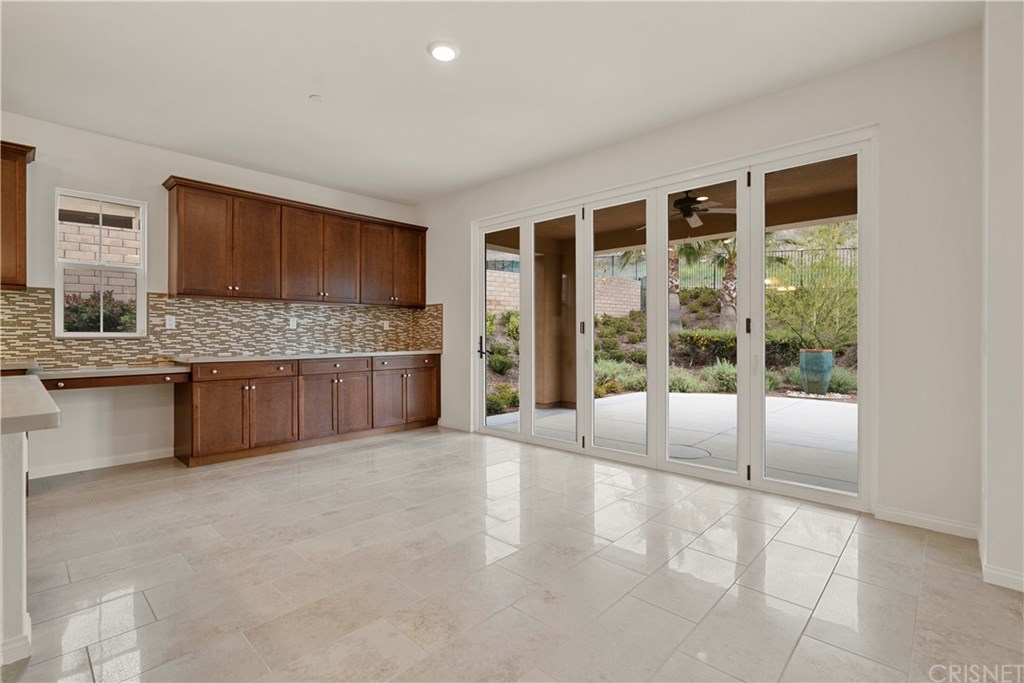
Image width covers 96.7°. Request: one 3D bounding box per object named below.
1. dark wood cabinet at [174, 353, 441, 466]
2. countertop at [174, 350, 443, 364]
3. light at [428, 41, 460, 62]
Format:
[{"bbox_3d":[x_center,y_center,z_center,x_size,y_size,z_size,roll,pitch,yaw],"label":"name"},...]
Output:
[{"bbox_3d":[-2.008,0.617,4.953,0.600,0.885,2.610,0,0,43],"label":"dark wood cabinet"},{"bbox_3d":[-2.015,0.163,4.941,0.630,0.042,2.635,0,0,43],"label":"countertop"},{"bbox_3d":[-0.403,-1.701,2.674,0.190,0.030,0.190,0,0,0],"label":"light"}]

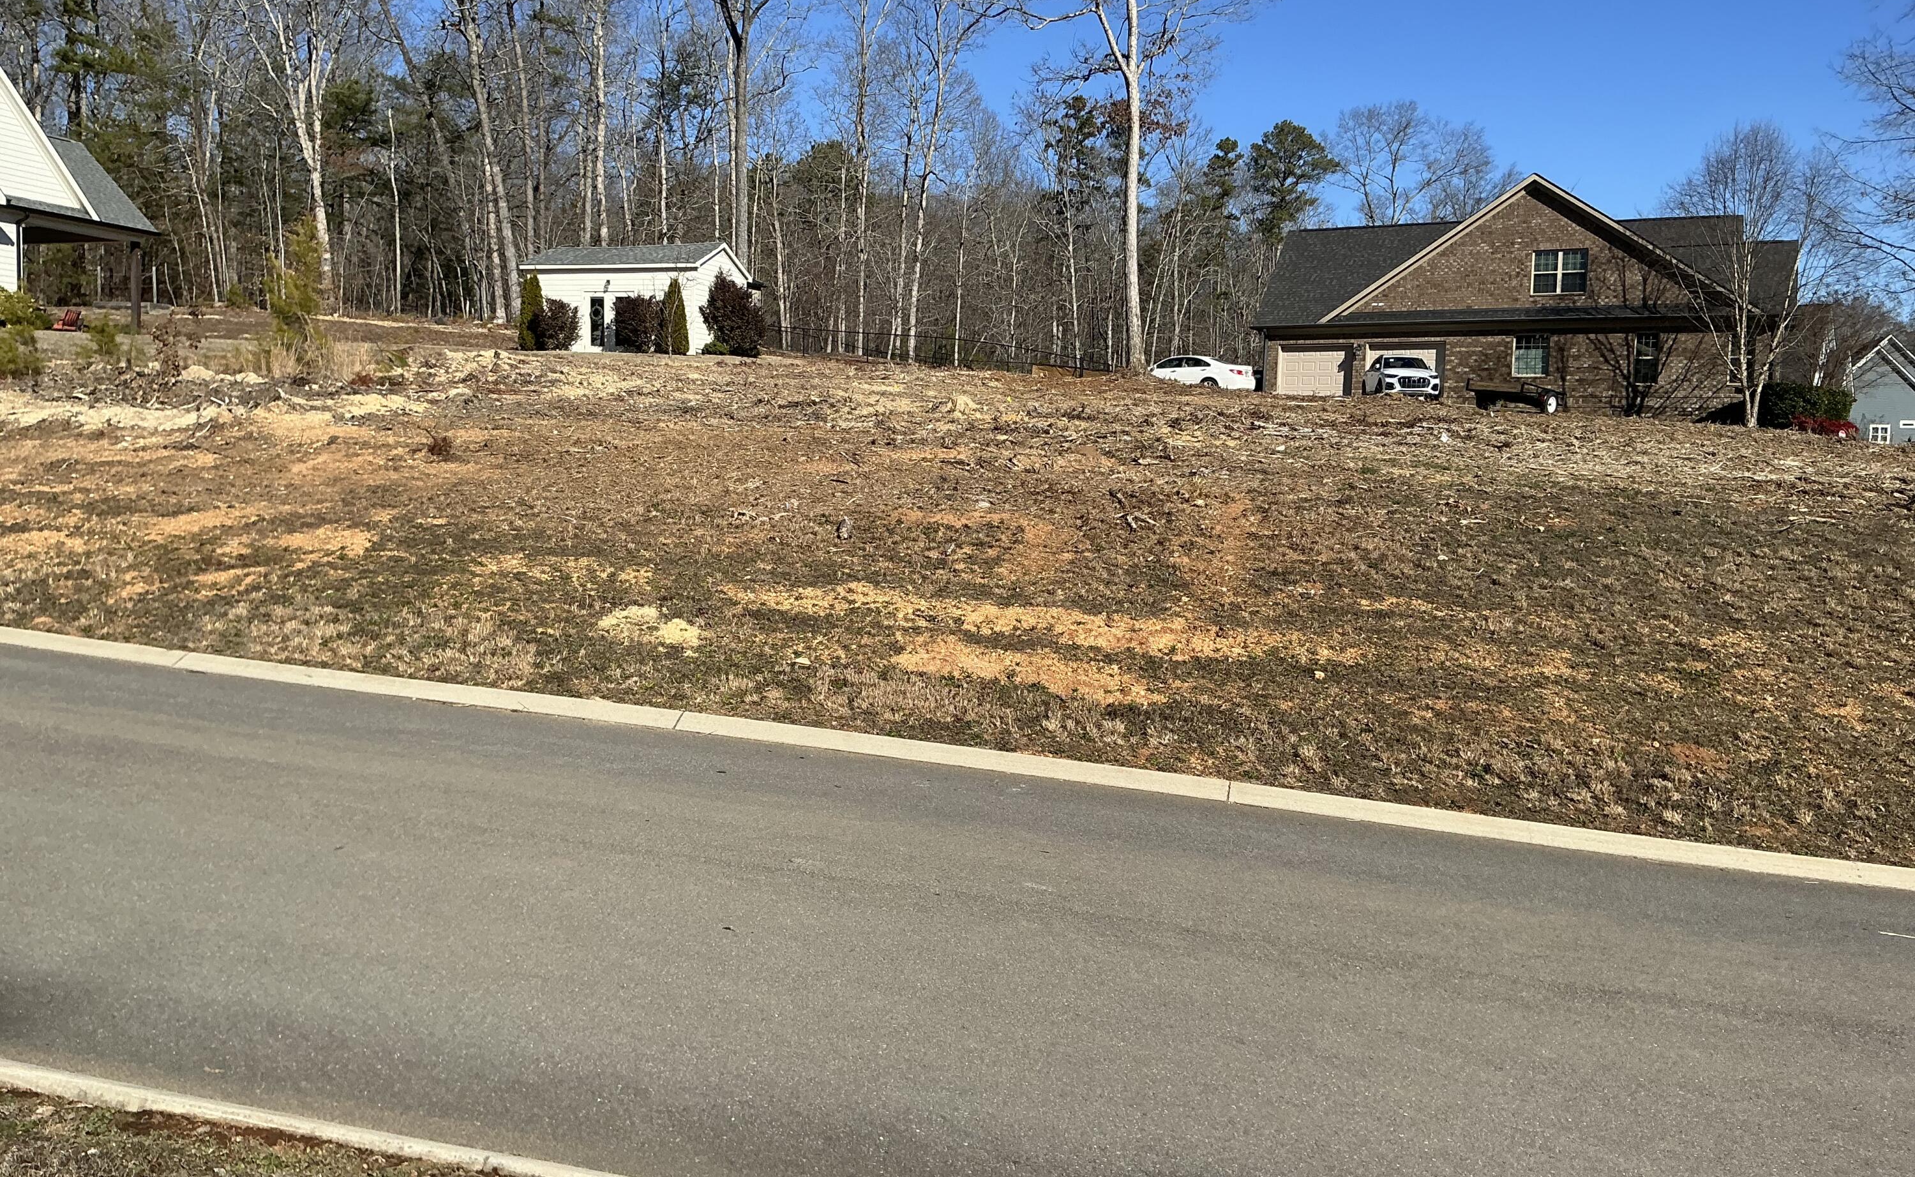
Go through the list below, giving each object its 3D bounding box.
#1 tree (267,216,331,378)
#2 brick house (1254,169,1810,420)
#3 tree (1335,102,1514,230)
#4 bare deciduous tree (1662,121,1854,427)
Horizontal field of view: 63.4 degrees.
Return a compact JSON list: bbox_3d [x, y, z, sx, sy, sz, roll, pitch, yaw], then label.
[{"bbox_3d":[-16.818,-7.474,39.621,1.750,4.092,1.700,2,4,0],"label":"tree"},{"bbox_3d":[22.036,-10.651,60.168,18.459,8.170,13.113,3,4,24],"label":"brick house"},{"bbox_3d":[26.312,-18.162,88.947,10.800,19.416,10.000,2,4,0],"label":"tree"},{"bbox_3d":[25.401,-9.948,49.205,6.200,9.622,6.000,2,4,0],"label":"bare deciduous tree"}]

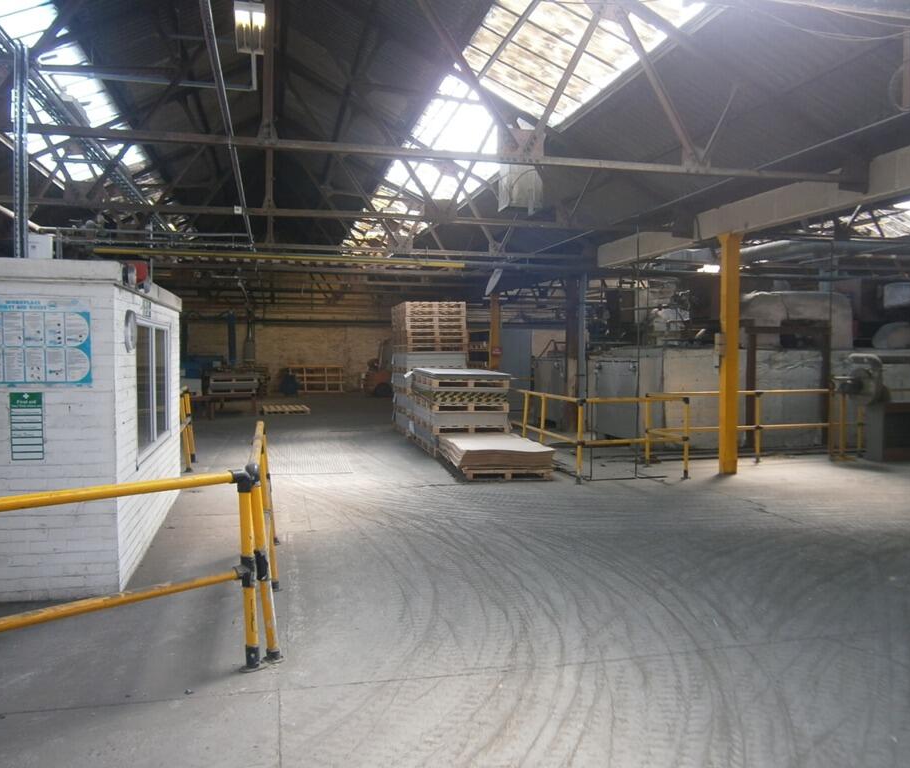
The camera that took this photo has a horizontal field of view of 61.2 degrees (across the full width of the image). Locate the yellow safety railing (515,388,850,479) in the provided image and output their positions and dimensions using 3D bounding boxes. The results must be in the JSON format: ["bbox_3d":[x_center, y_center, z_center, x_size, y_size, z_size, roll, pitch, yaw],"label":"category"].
[{"bbox_3d":[3.843,0.648,11.450,5.470,1.050,2.600,0,3,-13],"label":"yellow safety railing"}]

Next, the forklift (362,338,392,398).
[{"bbox_3d":[-1.951,-0.652,27.616,2.900,2.120,1.150,0,3,-13],"label":"forklift"}]

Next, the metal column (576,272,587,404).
[{"bbox_3d":[2.544,-0.647,15.550,0.180,3.250,0.180,0,3,-13],"label":"metal column"}]

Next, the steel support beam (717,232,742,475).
[{"bbox_3d":[3.730,-0.409,10.479,0.180,3.250,0.180,0,3,-13],"label":"steel support beam"}]

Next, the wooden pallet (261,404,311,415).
[{"bbox_3d":[-4.375,0.680,20.087,1.200,0.140,1.000,0,3,-13],"label":"wooden pallet"}]

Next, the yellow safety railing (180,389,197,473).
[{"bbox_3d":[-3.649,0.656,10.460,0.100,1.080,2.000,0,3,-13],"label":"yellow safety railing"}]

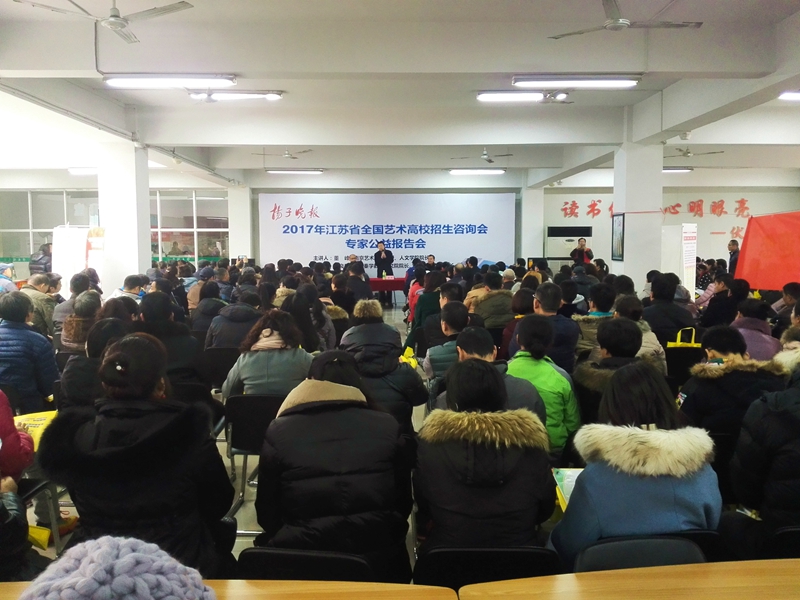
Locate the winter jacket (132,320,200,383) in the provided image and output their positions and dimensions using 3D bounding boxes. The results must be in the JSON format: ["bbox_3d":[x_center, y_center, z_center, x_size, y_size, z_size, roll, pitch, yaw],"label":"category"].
[{"bbox_3d":[-1.544,0.470,4.285,0.530,0.680,0.430,0,5,3],"label":"winter jacket"}]

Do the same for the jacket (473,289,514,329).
[{"bbox_3d":[1.047,0.177,7.200,0.500,0.620,0.400,0,5,-1],"label":"jacket"}]

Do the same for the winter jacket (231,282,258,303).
[{"bbox_3d":[-2.434,-0.015,10.492,0.460,0.560,0.380,0,5,-1],"label":"winter jacket"}]

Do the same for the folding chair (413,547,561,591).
[{"bbox_3d":[0.246,1.055,2.158,0.450,0.820,0.510,0,5,-1],"label":"folding chair"}]

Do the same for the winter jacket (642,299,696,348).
[{"bbox_3d":[2.208,0.331,5.532,0.460,0.620,0.360,0,5,-1],"label":"winter jacket"}]

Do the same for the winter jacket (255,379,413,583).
[{"bbox_3d":[-0.226,0.600,2.280,0.540,0.700,0.420,0,5,5],"label":"winter jacket"}]

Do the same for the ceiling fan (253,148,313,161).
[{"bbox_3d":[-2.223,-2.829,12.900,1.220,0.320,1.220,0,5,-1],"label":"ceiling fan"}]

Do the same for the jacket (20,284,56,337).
[{"bbox_3d":[-3.861,0.223,7.197,0.500,0.660,0.420,1,5,14],"label":"jacket"}]

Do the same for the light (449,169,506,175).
[{"bbox_3d":[1.682,-2.755,14.357,1.260,0.100,0.120,0,5,-1],"label":"light"}]

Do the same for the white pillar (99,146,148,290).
[{"bbox_3d":[-4.361,-0.865,10.690,0.580,3.220,0.580,0,5,-1],"label":"white pillar"}]

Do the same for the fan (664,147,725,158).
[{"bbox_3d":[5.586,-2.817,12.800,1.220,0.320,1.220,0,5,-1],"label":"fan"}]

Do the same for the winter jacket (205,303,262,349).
[{"bbox_3d":[-1.408,0.364,5.700,0.520,0.650,0.400,0,5,4],"label":"winter jacket"}]

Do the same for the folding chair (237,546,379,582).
[{"bbox_3d":[-0.243,1.073,2.130,0.440,0.790,0.480,0,5,6],"label":"folding chair"}]

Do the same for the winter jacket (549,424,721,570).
[{"bbox_3d":[0.768,0.653,2.252,0.540,0.580,0.420,0,5,-1],"label":"winter jacket"}]

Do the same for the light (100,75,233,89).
[{"bbox_3d":[-2.209,-2.098,6.437,1.270,0.100,0.120,0,5,-1],"label":"light"}]

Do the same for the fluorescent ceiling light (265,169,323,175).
[{"bbox_3d":[-2.287,-2.793,14.600,1.270,0.090,0.140,0,5,-1],"label":"fluorescent ceiling light"}]

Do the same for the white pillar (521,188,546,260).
[{"bbox_3d":[3.477,-1.392,17.588,0.550,3.150,0.550,0,5,-1],"label":"white pillar"}]

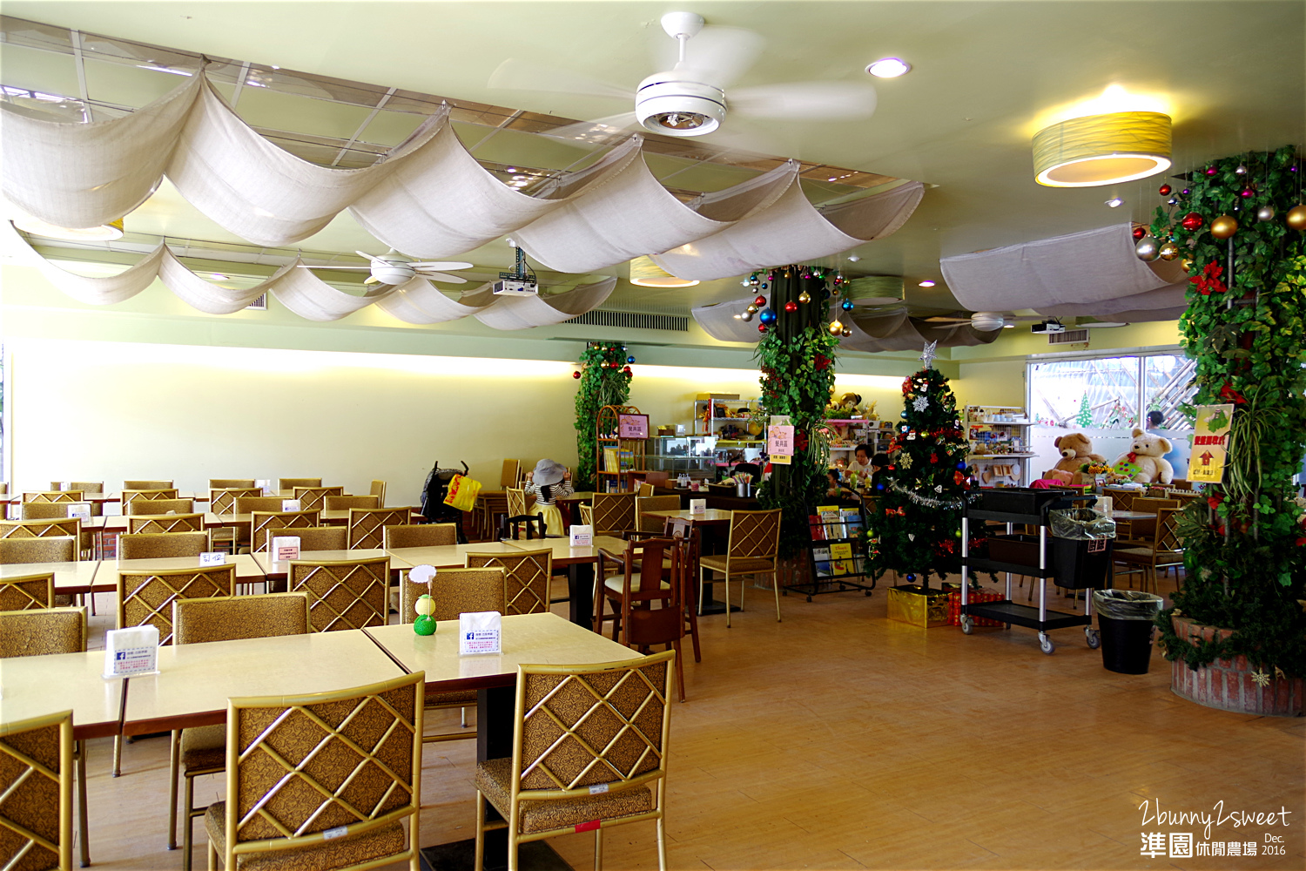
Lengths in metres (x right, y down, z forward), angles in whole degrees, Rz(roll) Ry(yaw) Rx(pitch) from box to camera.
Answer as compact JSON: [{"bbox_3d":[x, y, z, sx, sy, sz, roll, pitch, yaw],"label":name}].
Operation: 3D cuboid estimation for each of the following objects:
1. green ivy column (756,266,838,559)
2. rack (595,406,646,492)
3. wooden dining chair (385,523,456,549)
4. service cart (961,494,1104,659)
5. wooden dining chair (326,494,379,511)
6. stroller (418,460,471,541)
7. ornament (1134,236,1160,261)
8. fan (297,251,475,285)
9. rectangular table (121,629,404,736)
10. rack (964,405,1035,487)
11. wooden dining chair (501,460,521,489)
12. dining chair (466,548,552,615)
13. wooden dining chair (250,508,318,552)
[{"bbox_3d":[1.364,-0.128,8.136,0.740,2.790,0.740,1,1,0],"label":"green ivy column"},{"bbox_3d":[-0.373,0.520,10.042,0.330,1.710,0.590,1,1,-29],"label":"rack"},{"bbox_3d":[-1.291,0.957,4.995,0.460,0.843,0.500,1,1,-26],"label":"wooden dining chair"},{"bbox_3d":[2.583,0.914,6.025,0.480,1.020,0.820,1,1,-29],"label":"service cart"},{"bbox_3d":[-2.496,0.965,7.330,0.460,0.869,0.510,0,1,-28],"label":"wooden dining chair"},{"bbox_3d":[-2.480,0.823,10.400,0.500,1.080,0.750,0,0,-40],"label":"stroller"},{"bbox_3d":[2.838,-1.071,5.000,0.137,0.142,0.137,0,0,-30],"label":"ornament"},{"bbox_3d":[-1.939,-1.367,6.500,1.380,0.440,1.380,0,0,-30],"label":"fan"},{"bbox_3d":[-1.106,1.038,2.479,0.670,0.758,0.745,0,0,-30],"label":"rectangular table"},{"bbox_3d":[4.884,0.492,12.197,1.050,1.819,0.380,1,1,-27],"label":"rack"},{"bbox_3d":[-2.026,0.734,11.133,0.530,0.860,0.460,0,0,-32],"label":"wooden dining chair"},{"bbox_3d":[-0.839,1.014,4.621,0.460,0.869,0.510,0,1,-27],"label":"dining chair"},{"bbox_3d":[-2.694,0.951,6.344,0.460,0.860,0.530,0,0,-28],"label":"wooden dining chair"}]

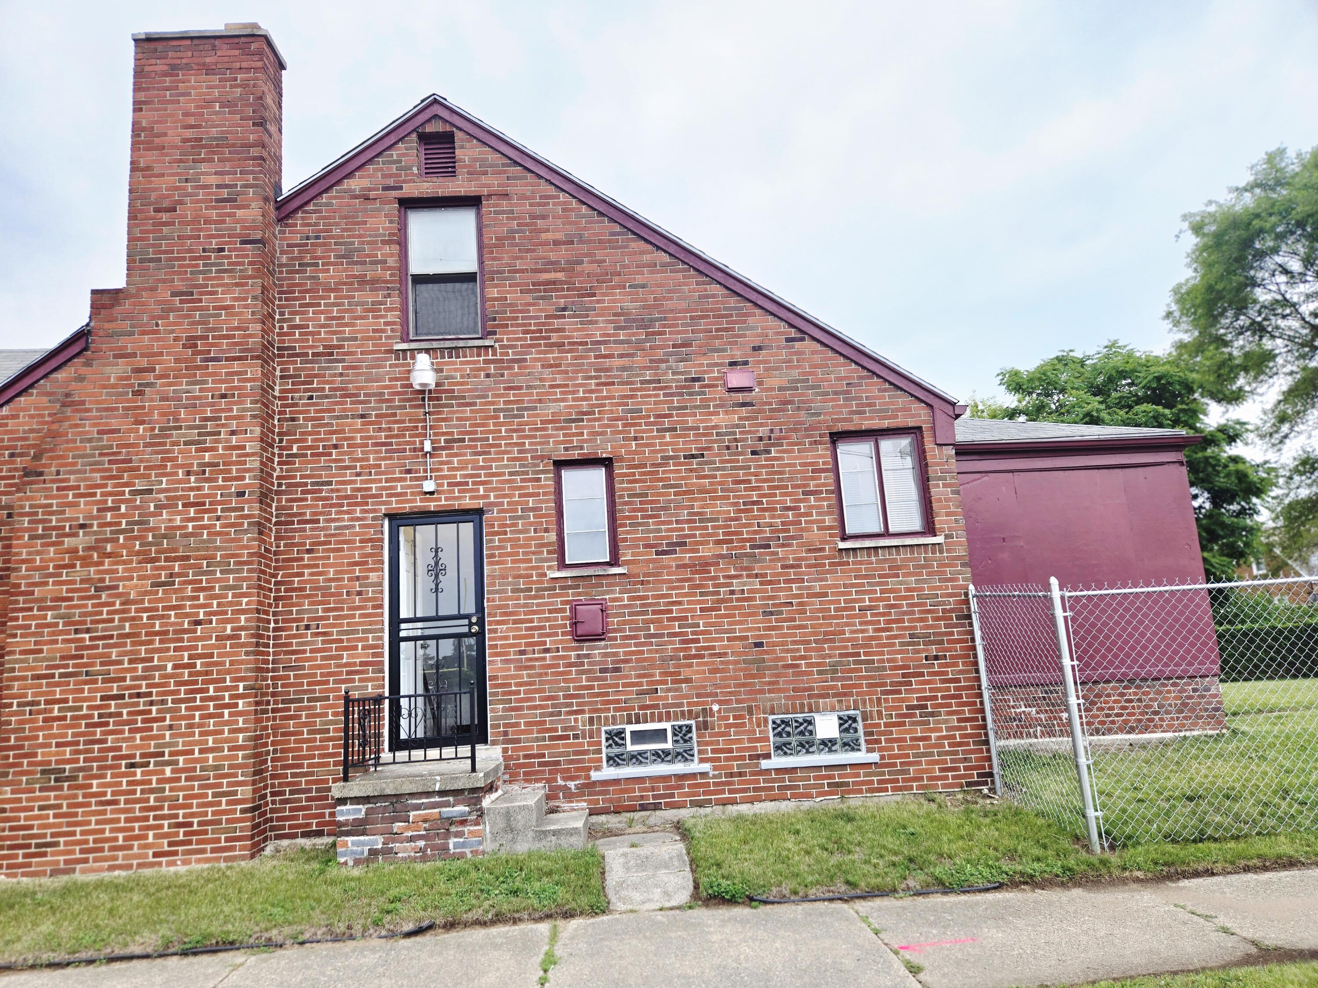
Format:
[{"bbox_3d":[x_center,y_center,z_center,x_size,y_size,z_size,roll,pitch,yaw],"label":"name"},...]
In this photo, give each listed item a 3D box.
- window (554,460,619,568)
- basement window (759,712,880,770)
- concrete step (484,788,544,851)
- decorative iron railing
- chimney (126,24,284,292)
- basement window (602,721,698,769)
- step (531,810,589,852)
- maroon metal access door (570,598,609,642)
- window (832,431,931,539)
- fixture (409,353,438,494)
[{"bbox_3d":[-0.672,0.196,8.154,0.544,1.010,0.120,-3,-11,-3],"label":"window"},{"bbox_3d":[1.423,2.192,7.830,1.038,0.453,0.160,-3,-11,-3],"label":"basement window"},{"bbox_3d":[-1.165,2.693,7.208,0.378,0.373,0.750,-3,-11,-3],"label":"concrete step"},{"bbox_3d":[-1.967,1.933,7.264,1.030,0.694,0.835,-3,-11,-3],"label":"decorative iron railing"},{"bbox_3d":[-4.361,-3.183,8.487,1.277,2.792,0.510,-3,-11,-3],"label":"chimney"},{"bbox_3d":[-0.078,2.234,7.779,0.819,0.373,0.100,-3,-11,-3],"label":"basement window"},{"bbox_3d":[-0.788,2.770,7.206,0.366,0.174,0.750,-3,-11,-3],"label":"step"},{"bbox_3d":[-0.623,1.140,7.916,0.311,0.374,0.070,-3,-11,-3],"label":"maroon metal access door"},{"bbox_3d":[2.103,-0.073,8.304,0.879,1.007,0.120,-3,-11,-3],"label":"window"},{"bbox_3d":[-2.164,-0.671,8.066,0.237,1.306,0.280,-3,-11,-3],"label":"fixture"}]

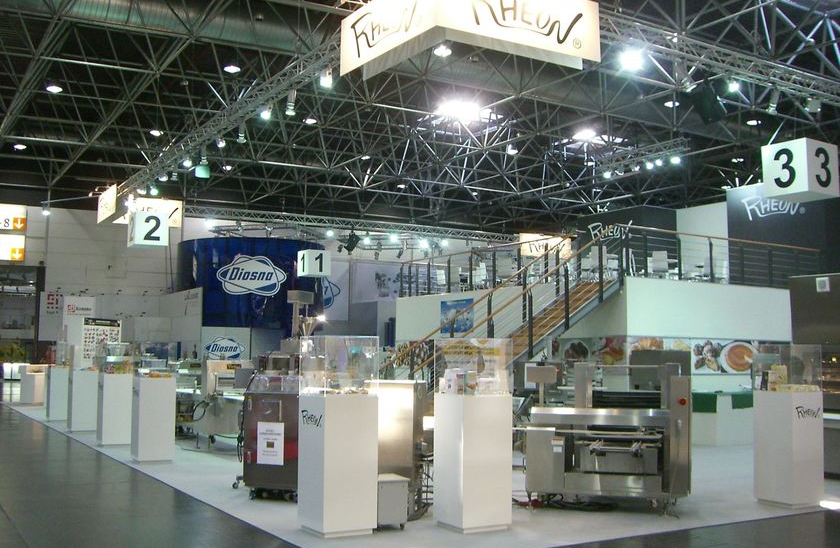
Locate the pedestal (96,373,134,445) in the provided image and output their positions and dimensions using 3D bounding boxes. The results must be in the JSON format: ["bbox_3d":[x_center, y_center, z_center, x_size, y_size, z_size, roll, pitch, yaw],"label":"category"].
[{"bbox_3d":[-5.056,2.227,15.259,0.500,1.170,0.500,3,-6,-30],"label":"pedestal"}]

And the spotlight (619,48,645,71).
[{"bbox_3d":[2.317,-2.355,10.100,0.260,0.240,0.260,-1,-5,13],"label":"spotlight"}]

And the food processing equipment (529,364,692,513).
[{"bbox_3d":[1.942,1.682,9.841,1.620,1.480,1.250,0,-5,5],"label":"food processing equipment"}]

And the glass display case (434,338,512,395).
[{"bbox_3d":[0.474,0.829,8.238,0.498,0.496,0.498,3,-6,-29],"label":"glass display case"}]

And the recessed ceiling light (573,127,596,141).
[{"bbox_3d":[6.509,-5.518,36.502,0.900,0.280,0.900,3,-6,-30],"label":"recessed ceiling light"}]

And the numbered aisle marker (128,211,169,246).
[{"bbox_3d":[-6.228,-1.007,21.068,0.750,0.750,0.750,3,-6,-30],"label":"numbered aisle marker"}]

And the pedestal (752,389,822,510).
[{"bbox_3d":[3.819,1.797,9.566,0.498,1.150,0.498,3,-6,-31],"label":"pedestal"}]

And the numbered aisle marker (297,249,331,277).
[{"bbox_3d":[-3.170,-0.305,27.433,0.750,0.750,0.750,3,-6,-30],"label":"numbered aisle marker"}]

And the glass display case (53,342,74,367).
[{"bbox_3d":[-7.787,1.791,20.077,0.498,0.496,0.498,3,-6,-29],"label":"glass display case"}]

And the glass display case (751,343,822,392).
[{"bbox_3d":[3.825,0.977,9.637,0.498,0.496,0.498,3,-6,-31],"label":"glass display case"}]

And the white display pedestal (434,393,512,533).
[{"bbox_3d":[0.468,1.649,8.167,0.498,1.150,0.498,3,-6,-29],"label":"white display pedestal"}]

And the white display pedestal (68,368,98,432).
[{"bbox_3d":[-6.497,2.422,17.750,0.500,1.170,0.500,3,-6,-30],"label":"white display pedestal"}]

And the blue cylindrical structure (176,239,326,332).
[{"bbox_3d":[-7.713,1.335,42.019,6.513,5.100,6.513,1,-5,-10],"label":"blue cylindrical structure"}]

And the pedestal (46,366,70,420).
[{"bbox_3d":[-7.793,2.611,20.006,0.498,1.150,0.498,3,-6,-29],"label":"pedestal"}]

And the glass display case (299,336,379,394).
[{"bbox_3d":[-0.697,0.798,7.982,0.498,0.496,0.498,4,-6,-32],"label":"glass display case"}]

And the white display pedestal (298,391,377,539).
[{"bbox_3d":[-0.714,1.642,8.055,0.500,1.170,0.500,3,-6,-30],"label":"white display pedestal"}]

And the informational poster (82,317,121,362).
[{"bbox_3d":[-7.224,1.497,20.944,0.040,1.000,1.050,-2,-6,30],"label":"informational poster"}]

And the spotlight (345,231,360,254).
[{"bbox_3d":[-1.779,-0.857,24.300,0.400,0.540,0.400,1,-5,-4],"label":"spotlight"}]

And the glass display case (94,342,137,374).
[{"bbox_3d":[-5.065,1.388,15.333,0.500,0.500,0.500,3,-6,-30],"label":"glass display case"}]

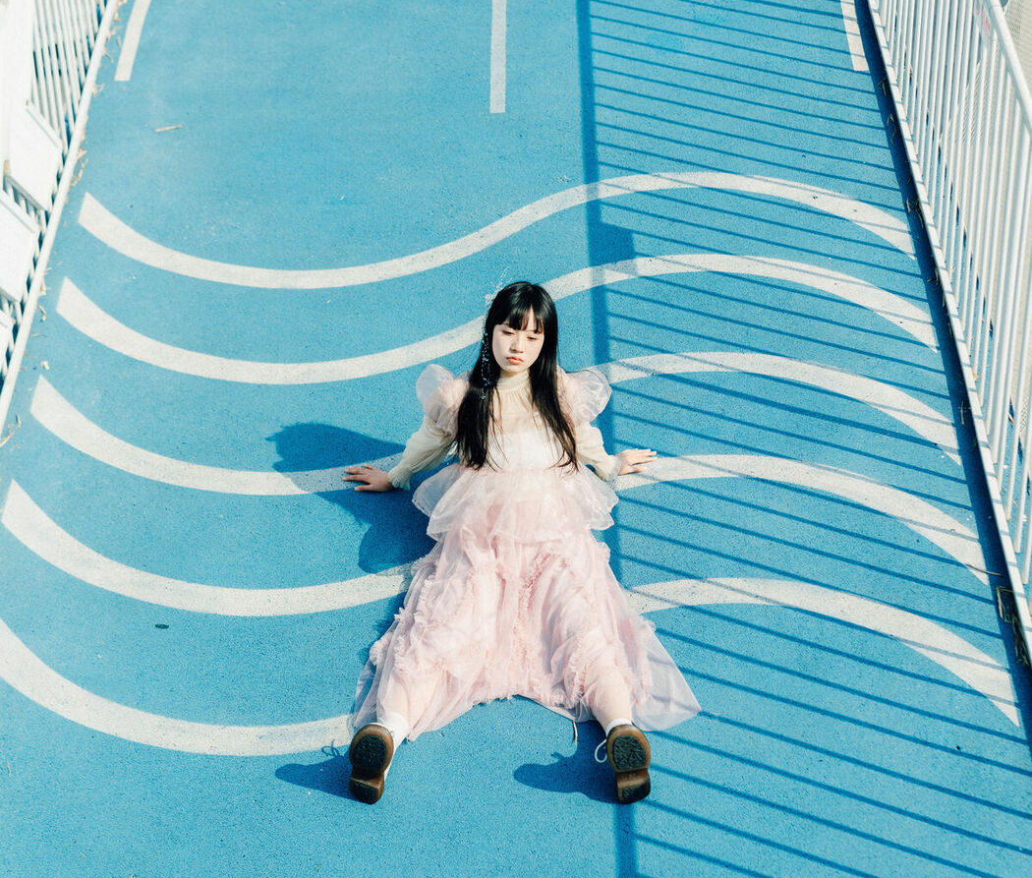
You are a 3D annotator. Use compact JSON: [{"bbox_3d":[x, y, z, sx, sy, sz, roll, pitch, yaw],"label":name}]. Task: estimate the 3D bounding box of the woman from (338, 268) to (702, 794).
[{"bbox_3d":[-0.022,0.185,5.925,0.944,0.746,1.284,-1,37,1],"label":"woman"}]

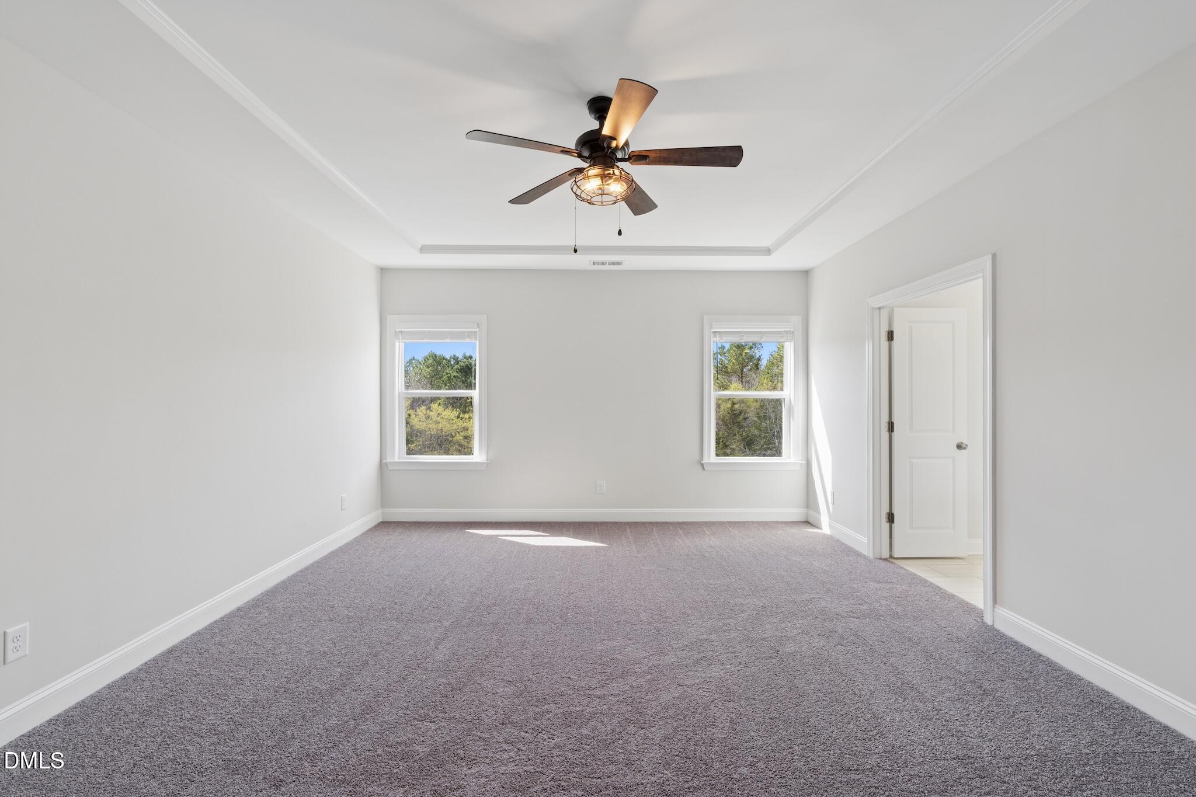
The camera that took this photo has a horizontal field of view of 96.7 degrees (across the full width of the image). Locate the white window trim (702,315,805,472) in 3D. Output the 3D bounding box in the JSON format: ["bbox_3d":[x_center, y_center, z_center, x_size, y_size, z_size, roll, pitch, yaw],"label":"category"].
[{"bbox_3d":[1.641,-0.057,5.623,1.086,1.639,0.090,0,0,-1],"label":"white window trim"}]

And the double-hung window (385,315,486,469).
[{"bbox_3d":[-1.690,-0.059,5.594,1.085,1.622,0.120,0,0,-1],"label":"double-hung window"}]

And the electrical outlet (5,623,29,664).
[{"bbox_3d":[-2.228,0.938,2.036,0.010,0.125,0.081,0,0,-1],"label":"electrical outlet"}]

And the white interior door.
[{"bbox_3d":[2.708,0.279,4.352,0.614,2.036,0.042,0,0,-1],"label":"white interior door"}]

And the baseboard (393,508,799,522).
[{"bbox_3d":[-0.029,1.225,5.578,4.497,0.131,0.018,0,0,-1],"label":"baseboard"}]

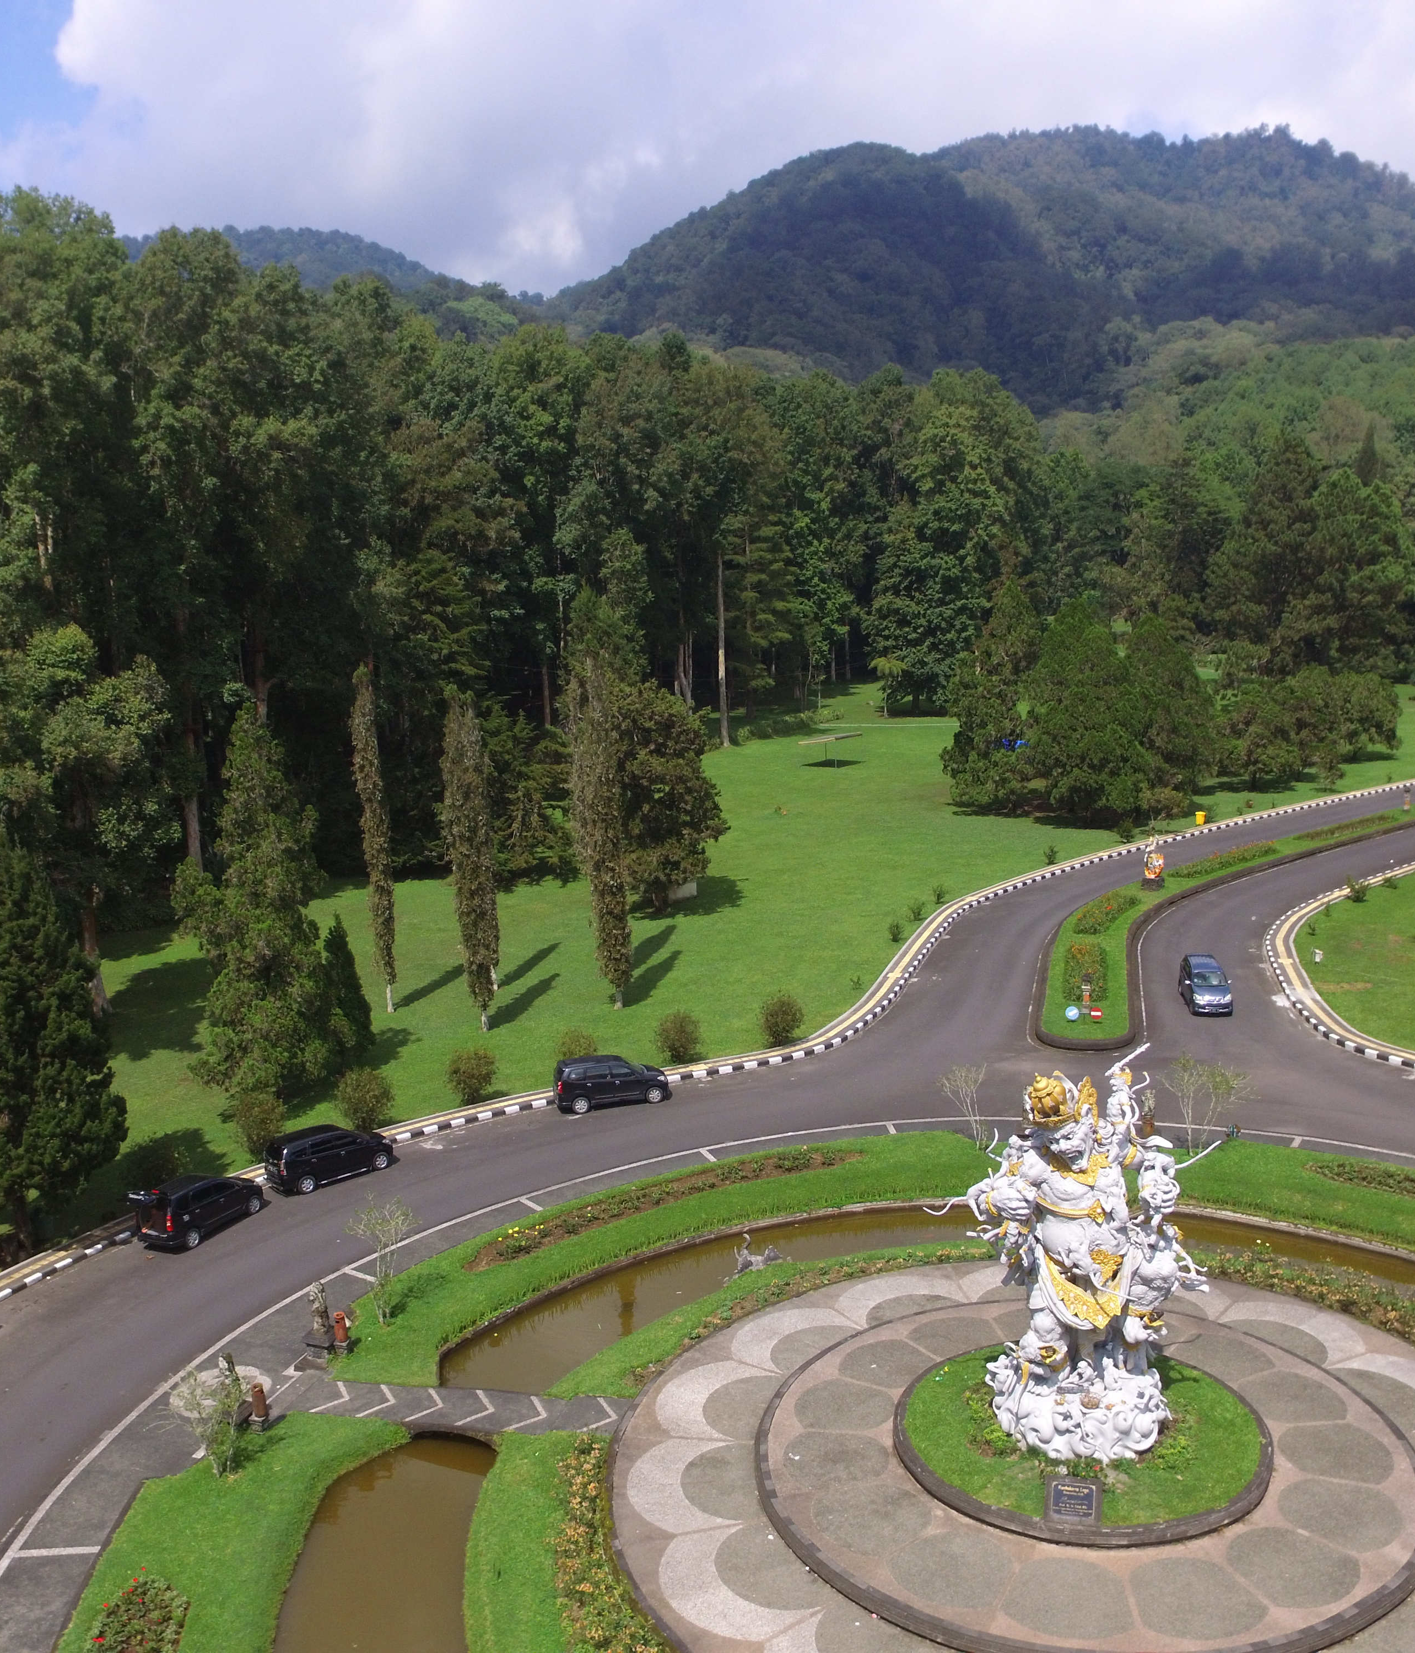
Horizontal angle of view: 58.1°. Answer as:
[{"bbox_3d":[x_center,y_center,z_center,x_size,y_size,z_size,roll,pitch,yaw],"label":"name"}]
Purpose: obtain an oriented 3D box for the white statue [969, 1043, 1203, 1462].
[{"bbox_3d":[7.624,8.501,26.057,5.000,7.800,3.900,-2,8,9],"label":"white statue"}]

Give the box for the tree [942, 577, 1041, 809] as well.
[{"bbox_3d":[21.767,-10.357,97.796,7.600,17.300,7.600,-2,8,12],"label":"tree"}]

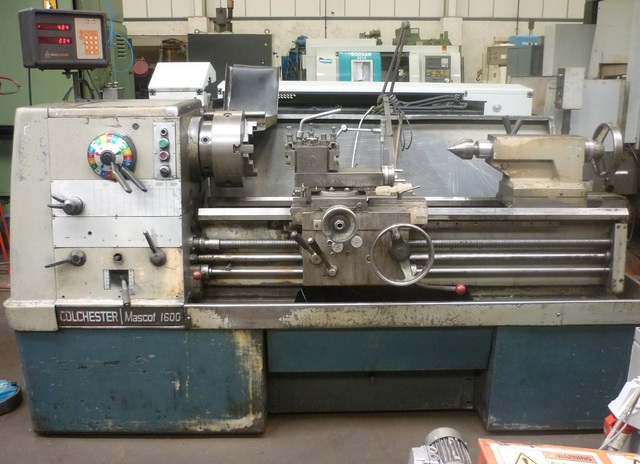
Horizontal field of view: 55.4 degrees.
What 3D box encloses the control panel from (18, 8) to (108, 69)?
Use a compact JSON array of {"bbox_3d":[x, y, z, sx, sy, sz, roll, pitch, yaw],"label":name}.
[{"bbox_3d":[-1.072,-0.802,2.560,0.287,0.217,0.180,-10,17,-37],"label":"control panel"}]

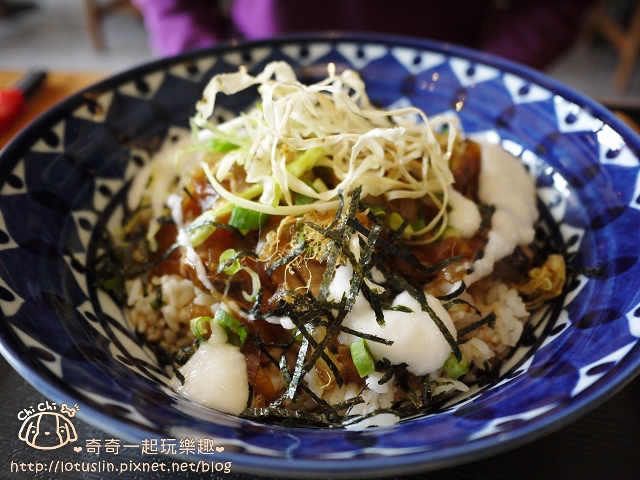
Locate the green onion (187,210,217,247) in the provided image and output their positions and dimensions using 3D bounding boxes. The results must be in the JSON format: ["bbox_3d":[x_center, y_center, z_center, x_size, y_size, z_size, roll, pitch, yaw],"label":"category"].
[{"bbox_3d":[-0.064,-0.006,0.278,0.009,0.009,0.018,28,67,31],"label":"green onion"}]

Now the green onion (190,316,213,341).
[{"bbox_3d":[-0.059,0.044,0.257,0.011,0.008,0.012,6,60,0],"label":"green onion"}]

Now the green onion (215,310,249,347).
[{"bbox_3d":[-0.044,0.044,0.257,0.019,0.009,0.009,47,51,6],"label":"green onion"}]

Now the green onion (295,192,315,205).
[{"bbox_3d":[-0.009,-0.023,0.283,0.011,0.006,0.007,3,38,0],"label":"green onion"}]

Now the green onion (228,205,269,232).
[{"bbox_3d":[-0.038,-0.012,0.276,0.020,0.012,0.012,9,38,0],"label":"green onion"}]

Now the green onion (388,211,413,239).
[{"bbox_3d":[0.043,-0.008,0.280,0.011,0.009,0.009,37,44,0],"label":"green onion"}]

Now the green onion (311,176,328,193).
[{"bbox_3d":[0.000,-0.031,0.287,0.009,0.007,0.007,11,39,0],"label":"green onion"}]

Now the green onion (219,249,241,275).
[{"bbox_3d":[-0.047,0.011,0.271,0.011,0.007,0.013,6,60,0],"label":"green onion"}]

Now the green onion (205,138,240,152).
[{"bbox_3d":[-0.058,-0.056,0.308,0.020,0.008,0.010,3,38,0],"label":"green onion"}]

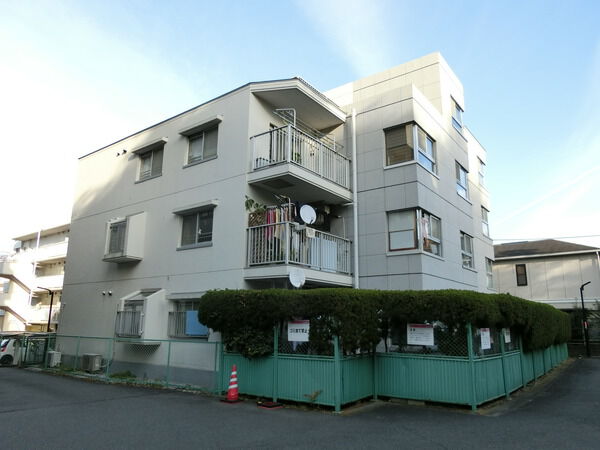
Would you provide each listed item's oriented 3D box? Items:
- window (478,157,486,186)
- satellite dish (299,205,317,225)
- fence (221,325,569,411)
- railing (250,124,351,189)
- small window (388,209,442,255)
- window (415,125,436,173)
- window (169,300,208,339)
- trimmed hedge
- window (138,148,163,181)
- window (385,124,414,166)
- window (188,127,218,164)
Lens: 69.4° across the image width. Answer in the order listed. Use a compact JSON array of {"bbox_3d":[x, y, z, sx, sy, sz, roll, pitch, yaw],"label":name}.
[{"bbox_3d":[9.875,-2.697,23.369,0.120,1.545,1.670,-9,-16,36],"label":"window"},{"bbox_3d":[0.223,-0.284,12.090,0.450,0.510,0.300,9,-15,-33],"label":"satellite dish"},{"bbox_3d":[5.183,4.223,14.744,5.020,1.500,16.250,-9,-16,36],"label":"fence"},{"bbox_3d":[0.118,-1.770,13.052,1.486,1.027,3.173,-9,-16,36],"label":"railing"},{"bbox_3d":[3.727,0.358,14.055,1.080,1.300,1.850,-9,-16,36],"label":"small window"},{"bbox_3d":[4.177,-2.453,14.431,0.150,1.280,1.670,-9,-16,36],"label":"window"},{"bbox_3d":[-3.334,2.867,13.161,1.750,1.150,0.250,-9,-16,36],"label":"window"},{"bbox_3d":[4.952,3.460,14.920,6.250,1.510,16.550,-9,-16,36],"label":"trimmed hedge"},{"bbox_3d":[-5.477,-2.241,16.124,1.440,1.130,0.150,-9,-16,36],"label":"window"},{"bbox_3d":[3.066,-2.462,13.277,0.935,1.278,0.120,-9,-16,36],"label":"window"},{"bbox_3d":[-3.051,-2.479,13.650,1.419,1.044,0.120,-9,-16,36],"label":"window"}]

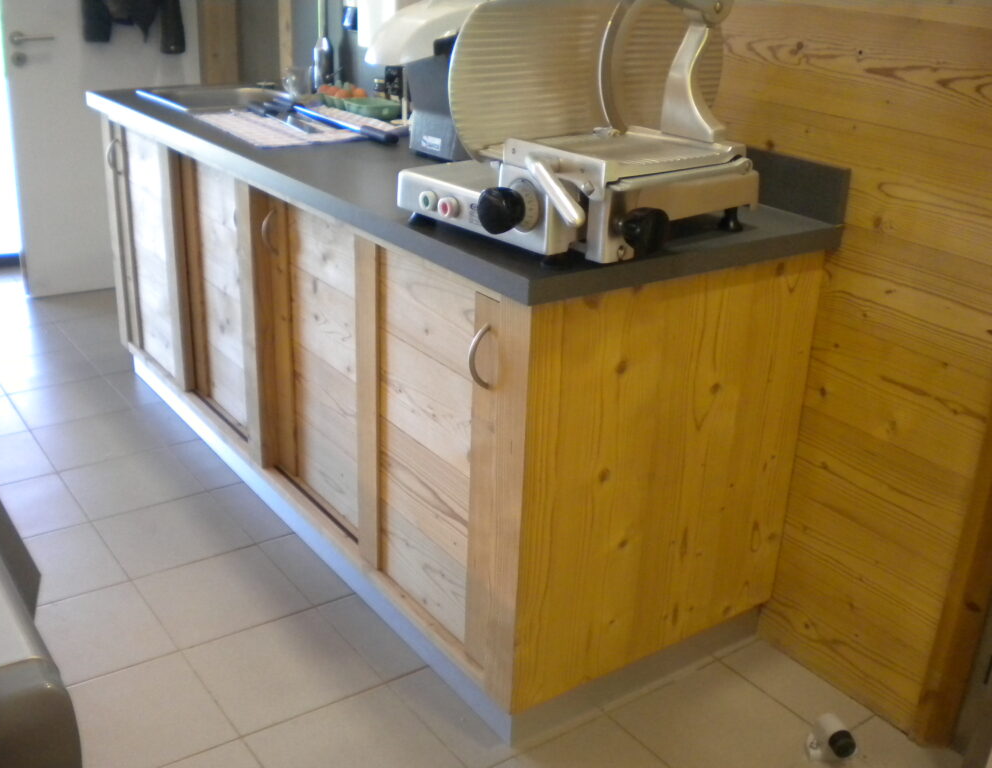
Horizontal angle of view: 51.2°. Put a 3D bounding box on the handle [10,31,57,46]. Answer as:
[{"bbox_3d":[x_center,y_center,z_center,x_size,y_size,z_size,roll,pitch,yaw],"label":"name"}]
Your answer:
[{"bbox_3d":[-1.658,-1.237,3.708,0.147,0.053,0.060,-13,27,-34],"label":"handle"}]

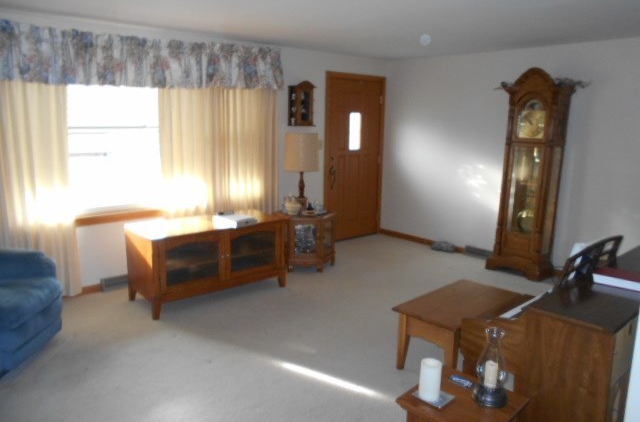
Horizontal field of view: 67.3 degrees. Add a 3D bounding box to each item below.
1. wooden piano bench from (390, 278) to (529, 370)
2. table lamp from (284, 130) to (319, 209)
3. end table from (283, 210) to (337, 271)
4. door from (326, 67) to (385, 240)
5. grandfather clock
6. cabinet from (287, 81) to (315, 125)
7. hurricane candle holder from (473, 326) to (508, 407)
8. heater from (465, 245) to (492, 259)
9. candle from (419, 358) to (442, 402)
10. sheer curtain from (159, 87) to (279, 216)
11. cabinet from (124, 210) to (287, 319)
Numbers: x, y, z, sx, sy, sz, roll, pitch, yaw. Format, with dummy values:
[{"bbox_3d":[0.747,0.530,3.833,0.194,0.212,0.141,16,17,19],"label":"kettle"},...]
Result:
[{"bbox_3d":[0.945,0.810,3.273,0.890,0.409,0.445,-10,16,-44],"label":"wooden piano bench"},{"bbox_3d":[-0.196,-0.420,5.328,0.370,0.830,0.370,1,11,0],"label":"table lamp"},{"bbox_3d":[-0.154,0.304,5.303,0.645,0.580,0.560,1,11,0],"label":"end table"},{"bbox_3d":[0.447,-0.669,6.273,1.060,2.130,0.090,-9,15,-41],"label":"door"},{"bbox_3d":[2.157,-0.378,4.974,0.325,2.117,0.590,-10,15,-42],"label":"grandfather clock"},{"bbox_3d":[-0.191,-1.213,5.451,0.302,0.487,0.172,-9,15,-41],"label":"cabinet"},{"bbox_3d":[0.635,0.565,1.770,0.128,0.265,0.128,-9,15,-41],"label":"hurricane candle holder"},{"bbox_3d":[1.890,0.500,5.684,0.060,0.110,0.440,-9,15,-41],"label":"heater"},{"bbox_3d":[0.407,0.620,1.776,0.080,0.148,0.080,1,11,0],"label":"candle"},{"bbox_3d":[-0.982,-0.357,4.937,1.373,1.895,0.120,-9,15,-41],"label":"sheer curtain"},{"bbox_3d":[-0.971,0.434,4.355,1.315,0.667,0.600,-8,14,-39],"label":"cabinet"}]

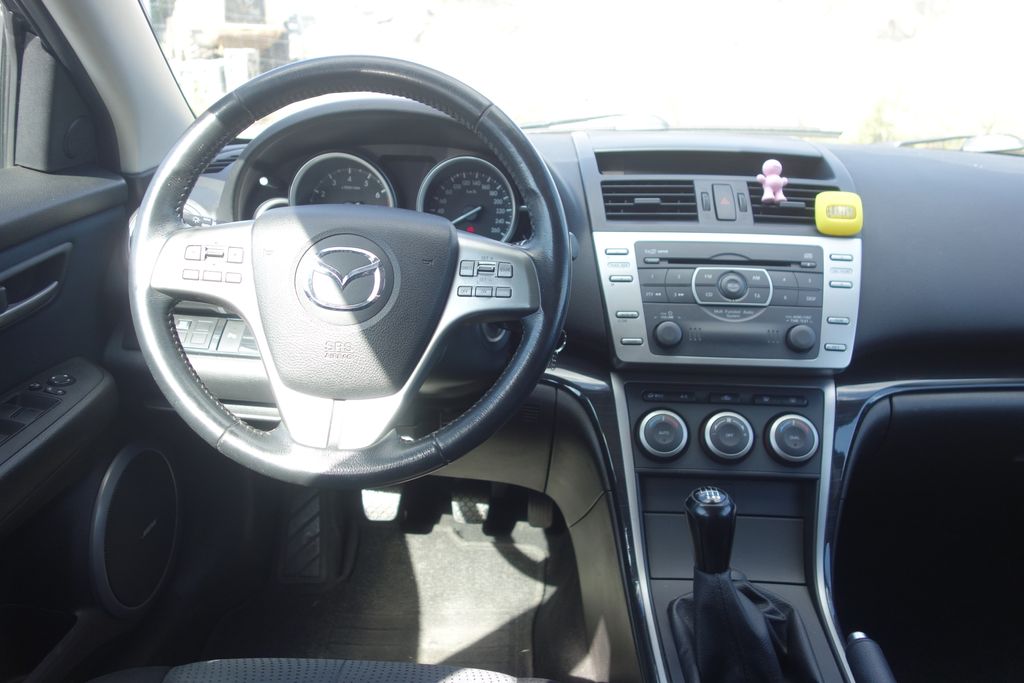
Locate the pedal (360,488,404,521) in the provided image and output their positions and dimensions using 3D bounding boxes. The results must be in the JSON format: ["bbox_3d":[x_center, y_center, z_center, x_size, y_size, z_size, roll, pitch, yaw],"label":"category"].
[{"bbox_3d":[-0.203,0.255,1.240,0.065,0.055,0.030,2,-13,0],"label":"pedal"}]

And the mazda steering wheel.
[{"bbox_3d":[-0.136,-0.065,0.692,0.378,0.378,0.095,2,-8,0],"label":"mazda steering wheel"}]

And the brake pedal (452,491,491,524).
[{"bbox_3d":[-0.065,0.267,1.265,0.063,0.052,0.030,2,-13,0],"label":"brake pedal"}]

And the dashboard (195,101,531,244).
[{"bbox_3d":[-0.151,-0.180,0.885,0.360,0.160,0.170,2,7,0],"label":"dashboard"}]

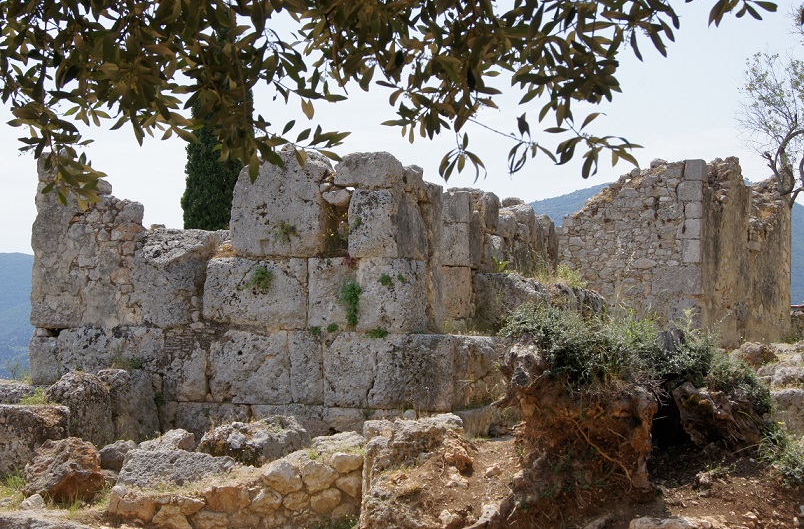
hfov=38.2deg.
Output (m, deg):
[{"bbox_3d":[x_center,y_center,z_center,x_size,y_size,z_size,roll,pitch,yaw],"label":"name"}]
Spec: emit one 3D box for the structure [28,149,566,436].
[{"bbox_3d":[-0.860,0.280,15.600,5.900,3.100,5.000,0,-1,17],"label":"structure"}]

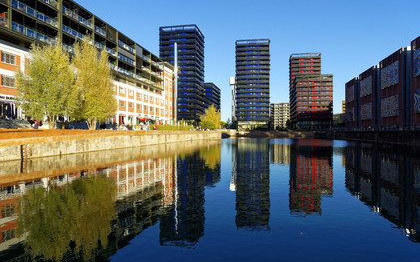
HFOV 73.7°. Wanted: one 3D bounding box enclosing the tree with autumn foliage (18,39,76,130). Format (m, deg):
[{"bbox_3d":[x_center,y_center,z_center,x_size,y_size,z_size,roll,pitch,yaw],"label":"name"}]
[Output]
[{"bbox_3d":[-20.400,-5.500,35.000,7.300,10.900,7.000,0,0,12],"label":"tree with autumn foliage"}]

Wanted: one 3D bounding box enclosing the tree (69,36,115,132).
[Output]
[{"bbox_3d":[-17.000,-6.800,41.000,6.700,13.400,6.700,0,0,12],"label":"tree"}]

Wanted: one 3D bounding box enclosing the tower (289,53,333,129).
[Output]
[{"bbox_3d":[64.500,-26.300,185.000,19.500,53.000,52.000,0,0,12],"label":"tower"}]

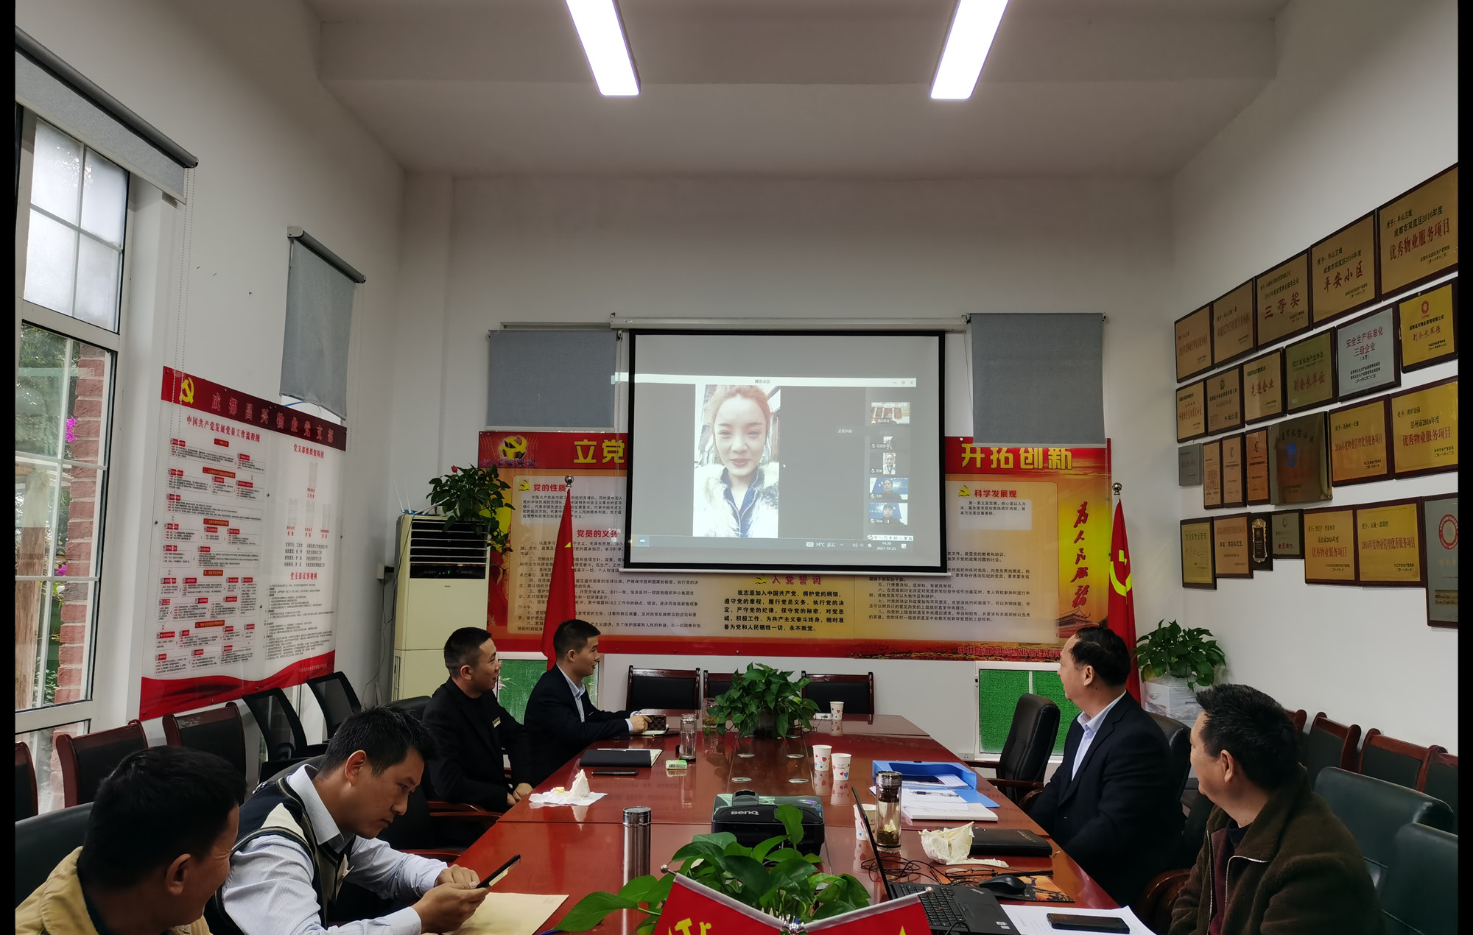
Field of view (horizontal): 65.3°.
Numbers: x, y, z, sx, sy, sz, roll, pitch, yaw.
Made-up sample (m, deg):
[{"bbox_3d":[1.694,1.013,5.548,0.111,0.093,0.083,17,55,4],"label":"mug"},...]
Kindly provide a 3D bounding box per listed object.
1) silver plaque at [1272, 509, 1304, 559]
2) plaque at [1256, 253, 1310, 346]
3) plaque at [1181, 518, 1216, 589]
[{"bbox_3d":[2.852,0.349,5.939,0.022,0.245,0.310,1,-6,2],"label":"silver plaque"},{"bbox_3d":[2.696,-0.814,5.652,0.020,0.398,0.560,1,-5,1],"label":"plaque"},{"bbox_3d":[2.896,0.543,7.207,0.025,0.433,0.510,1,-5,0],"label":"plaque"}]

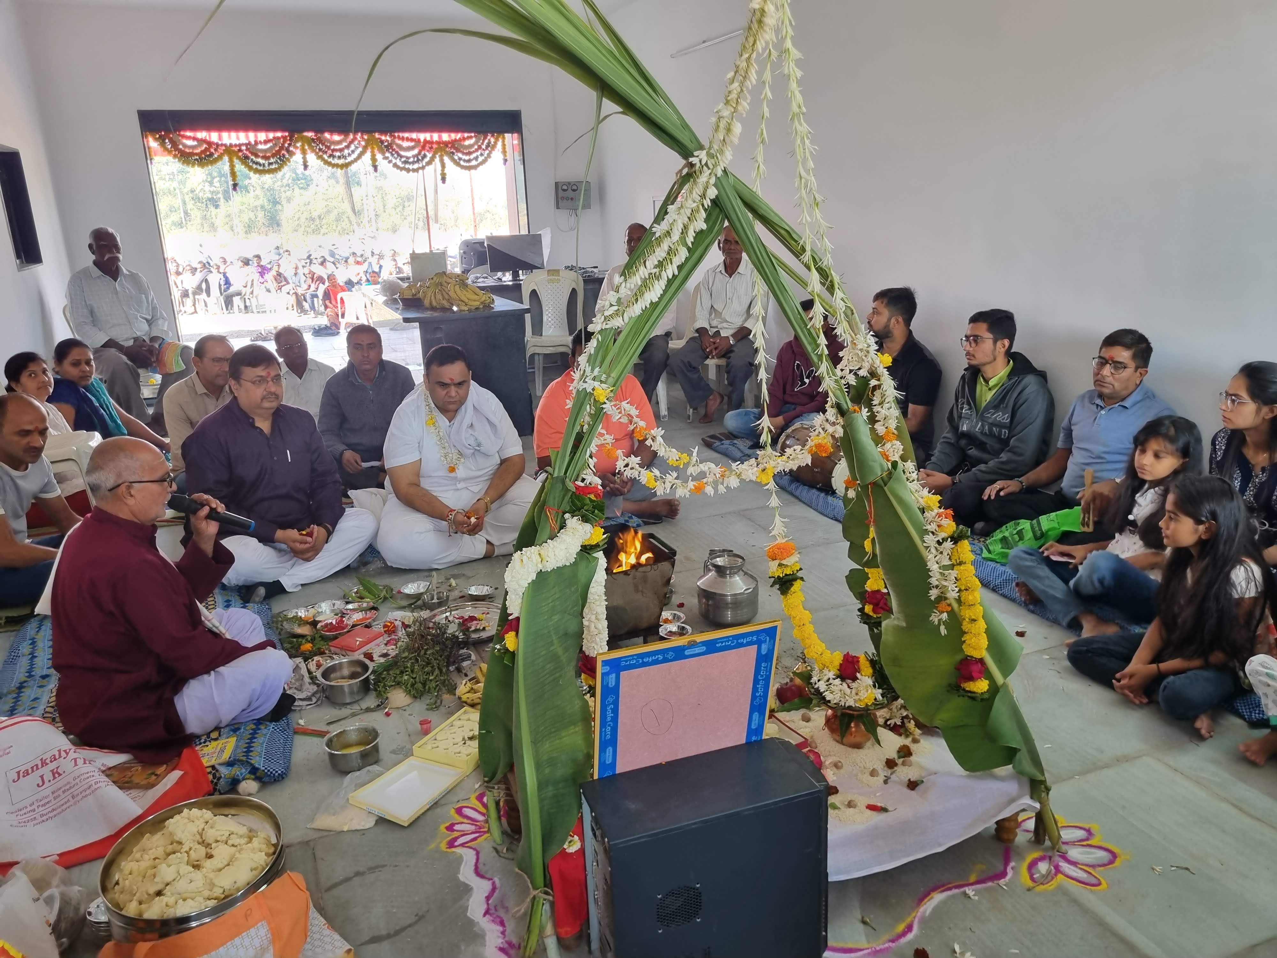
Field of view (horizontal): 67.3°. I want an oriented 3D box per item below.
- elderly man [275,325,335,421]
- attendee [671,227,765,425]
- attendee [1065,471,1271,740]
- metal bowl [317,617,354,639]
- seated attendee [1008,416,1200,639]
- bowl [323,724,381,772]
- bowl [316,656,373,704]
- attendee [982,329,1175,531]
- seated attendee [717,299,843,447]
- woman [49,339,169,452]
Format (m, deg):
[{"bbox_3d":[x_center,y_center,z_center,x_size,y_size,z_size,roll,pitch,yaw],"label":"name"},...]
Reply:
[{"bbox_3d":[-1.714,-0.378,5.024,0.630,0.830,0.640,-10,17,-25],"label":"elderly man"},{"bbox_3d":[0.566,-1.016,6.137,0.560,1.180,0.740,0,17,7],"label":"attendee"},{"bbox_3d":[1.517,0.306,2.664,0.520,0.660,0.500,-7,18,-17],"label":"attendee"},{"bbox_3d":[-1.001,0.492,3.164,0.120,0.035,0.120,-2,16,1],"label":"metal bowl"},{"bbox_3d":[1.520,0.148,3.103,0.620,0.700,0.500,-10,19,-25],"label":"seated attendee"},{"bbox_3d":[-0.736,0.699,2.483,0.142,0.064,0.142,-2,16,0],"label":"bowl"},{"bbox_3d":[-0.882,0.616,2.906,0.165,0.075,0.165,-9,18,-21],"label":"bowl"},{"bbox_3d":[1.739,-0.172,3.771,0.660,0.830,0.730,-12,19,-31],"label":"attendee"},{"bbox_3d":[0.859,-0.562,5.236,0.660,0.830,0.600,5,19,22],"label":"seated attendee"},{"bbox_3d":[-2.760,-0.320,4.920,0.650,0.780,0.600,11,21,37],"label":"woman"}]

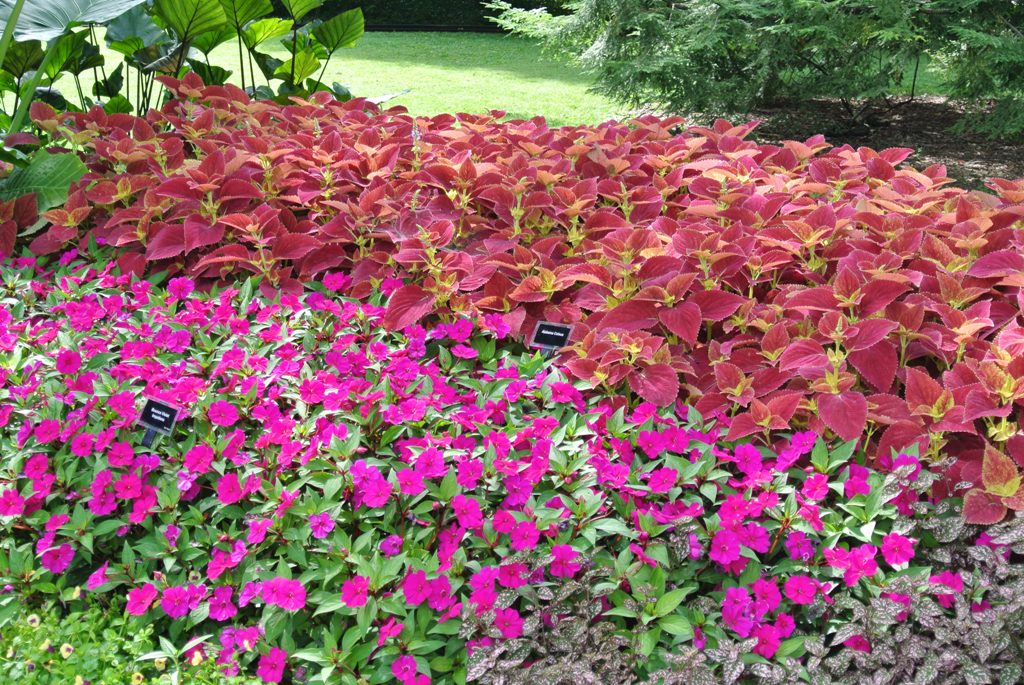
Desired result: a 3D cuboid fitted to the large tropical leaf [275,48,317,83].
[{"bbox_3d":[-0.769,-0.989,6.200,0.160,0.140,0.070,0,38,0],"label":"large tropical leaf"}]

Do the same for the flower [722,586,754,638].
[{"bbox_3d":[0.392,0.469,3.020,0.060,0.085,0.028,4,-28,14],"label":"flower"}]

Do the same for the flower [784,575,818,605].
[{"bbox_3d":[0.483,0.412,2.900,0.057,0.054,0.020,5,-27,15],"label":"flower"}]

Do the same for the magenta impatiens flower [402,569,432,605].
[{"bbox_3d":[-0.171,0.439,3.100,0.058,0.062,0.020,9,-19,30],"label":"magenta impatiens flower"}]

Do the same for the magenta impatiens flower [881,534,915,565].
[{"bbox_3d":[0.661,0.355,2.980,0.057,0.057,0.020,7,-13,21],"label":"magenta impatiens flower"}]

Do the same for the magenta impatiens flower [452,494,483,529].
[{"bbox_3d":[-0.083,0.316,3.250,0.058,0.020,0.062,-7,58,-27],"label":"magenta impatiens flower"}]

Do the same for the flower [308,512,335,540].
[{"bbox_3d":[-0.340,0.328,3.100,0.049,0.050,0.018,-3,-14,-9],"label":"flower"}]

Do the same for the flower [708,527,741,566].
[{"bbox_3d":[0.422,0.405,3.450,0.062,0.070,0.026,4,-12,16],"label":"flower"}]

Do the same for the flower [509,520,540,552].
[{"bbox_3d":[0.023,0.389,3.500,0.059,0.059,0.025,0,-16,0],"label":"flower"}]

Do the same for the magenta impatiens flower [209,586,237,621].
[{"bbox_3d":[-0.550,0.496,3.300,0.052,0.063,0.028,-4,-12,-15],"label":"magenta impatiens flower"}]

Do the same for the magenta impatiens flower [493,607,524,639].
[{"bbox_3d":[-0.006,0.519,3.220,0.058,0.058,0.025,0,-17,0],"label":"magenta impatiens flower"}]

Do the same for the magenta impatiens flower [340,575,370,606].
[{"bbox_3d":[-0.263,0.414,2.900,0.052,0.054,0.020,5,-13,15],"label":"magenta impatiens flower"}]

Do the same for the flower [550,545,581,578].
[{"bbox_3d":[0.089,0.372,2.950,0.056,0.058,0.020,2,-15,5],"label":"flower"}]

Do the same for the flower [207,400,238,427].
[{"bbox_3d":[-0.598,0.148,3.600,0.061,0.020,0.060,-4,59,-15],"label":"flower"}]

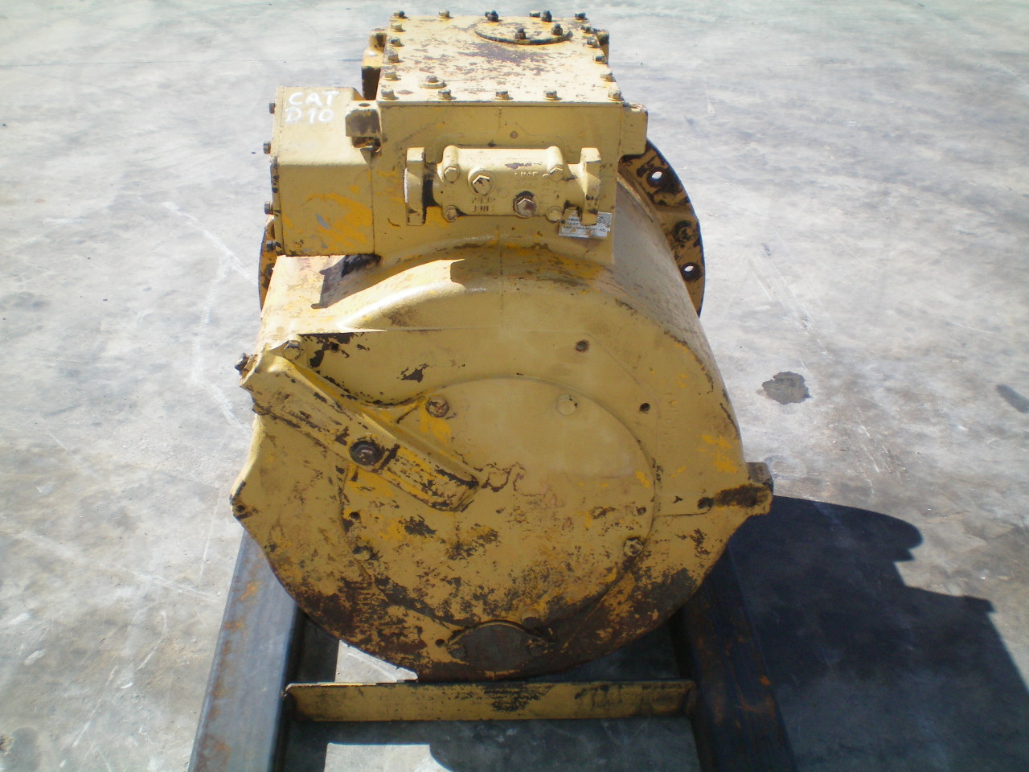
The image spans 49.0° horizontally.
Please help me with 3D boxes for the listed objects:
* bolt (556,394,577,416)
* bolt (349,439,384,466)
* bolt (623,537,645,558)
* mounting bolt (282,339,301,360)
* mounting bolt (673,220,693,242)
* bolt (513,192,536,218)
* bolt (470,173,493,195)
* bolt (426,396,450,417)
[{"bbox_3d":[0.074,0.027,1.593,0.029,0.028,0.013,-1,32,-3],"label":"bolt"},{"bbox_3d":[-0.207,0.094,1.589,0.044,0.039,0.020,-1,32,-3],"label":"bolt"},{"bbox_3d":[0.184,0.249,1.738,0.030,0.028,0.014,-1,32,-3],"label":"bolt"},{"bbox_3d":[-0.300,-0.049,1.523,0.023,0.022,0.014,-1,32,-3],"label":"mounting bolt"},{"bbox_3d":[0.332,-0.307,2.230,0.039,0.039,0.017,-1,32,-3],"label":"mounting bolt"},{"bbox_3d":[0.013,-0.240,1.501,0.029,0.028,0.016,-1,32,-3],"label":"bolt"},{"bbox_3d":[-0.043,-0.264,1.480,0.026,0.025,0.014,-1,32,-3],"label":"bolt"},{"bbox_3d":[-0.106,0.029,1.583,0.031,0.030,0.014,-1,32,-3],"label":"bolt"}]

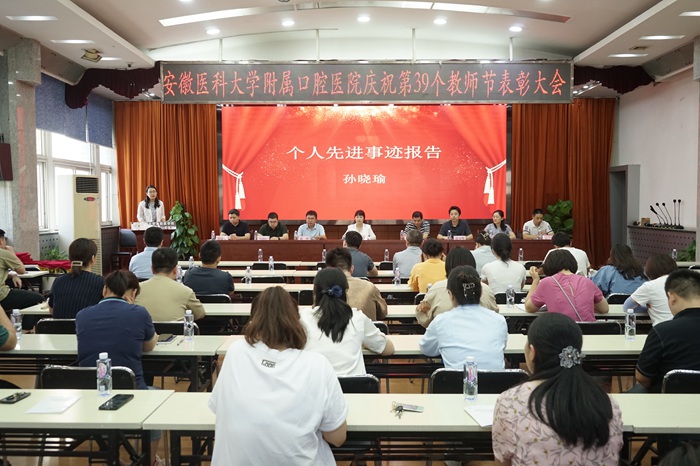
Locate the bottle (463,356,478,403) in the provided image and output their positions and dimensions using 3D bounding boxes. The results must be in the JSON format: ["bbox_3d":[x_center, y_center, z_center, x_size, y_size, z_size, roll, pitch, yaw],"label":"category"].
[{"bbox_3d":[0.522,0.629,2.516,0.062,0.184,0.062,0,3,0],"label":"bottle"}]

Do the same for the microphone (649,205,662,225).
[{"bbox_3d":[5.153,-0.282,9.828,0.240,0.362,0.120,0,3,0],"label":"microphone"}]

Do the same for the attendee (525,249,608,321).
[{"bbox_3d":[1.540,0.742,4.266,0.580,1.264,0.750,0,3,0],"label":"attendee"}]

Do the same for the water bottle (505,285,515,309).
[{"bbox_3d":[1.298,0.508,4.724,0.061,0.182,0.061,0,3,0],"label":"water bottle"}]

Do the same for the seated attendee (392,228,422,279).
[{"bbox_3d":[0.701,0.618,6.647,0.500,1.250,0.750,0,3,2],"label":"seated attendee"}]

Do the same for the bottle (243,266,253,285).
[{"bbox_3d":[-1.030,0.441,5.924,0.061,0.182,0.061,0,3,0],"label":"bottle"}]

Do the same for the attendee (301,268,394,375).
[{"bbox_3d":[-0.066,0.798,3.091,0.540,1.220,0.750,0,3,3],"label":"attendee"}]

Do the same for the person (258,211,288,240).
[{"bbox_3d":[-1.319,0.238,9.989,0.520,1.200,0.720,0,3,1],"label":"person"}]

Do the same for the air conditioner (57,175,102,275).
[{"bbox_3d":[-3.929,0.178,8.469,0.320,1.960,0.490,1,3,25],"label":"air conditioner"}]

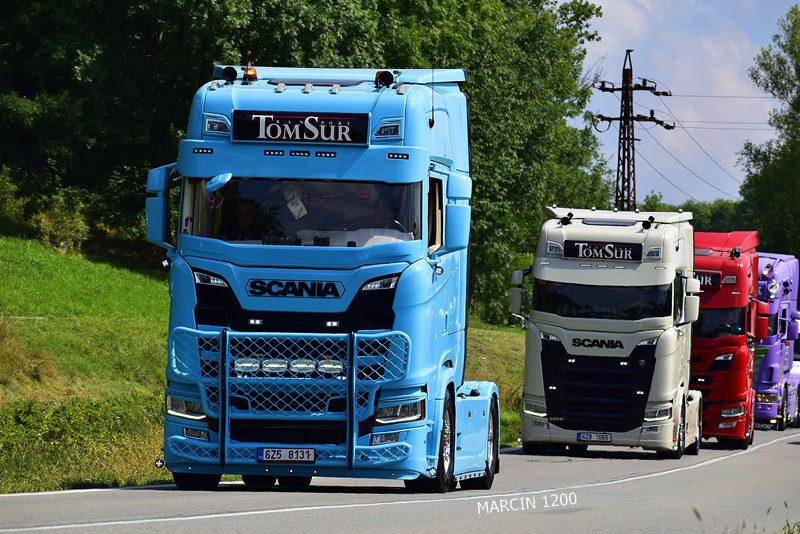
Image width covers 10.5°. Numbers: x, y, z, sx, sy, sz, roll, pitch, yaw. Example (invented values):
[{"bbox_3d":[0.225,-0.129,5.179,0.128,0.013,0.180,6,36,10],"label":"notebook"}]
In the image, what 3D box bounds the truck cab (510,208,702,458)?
[{"bbox_3d":[3.520,1.113,70.665,2.850,3.920,5.700,2,-2,8],"label":"truck cab"}]

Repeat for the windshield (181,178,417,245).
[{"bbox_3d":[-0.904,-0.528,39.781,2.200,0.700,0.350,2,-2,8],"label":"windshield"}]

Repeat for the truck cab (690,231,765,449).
[{"bbox_3d":[5.575,1.413,81.728,2.800,3.950,5.700,2,-2,7],"label":"truck cab"}]

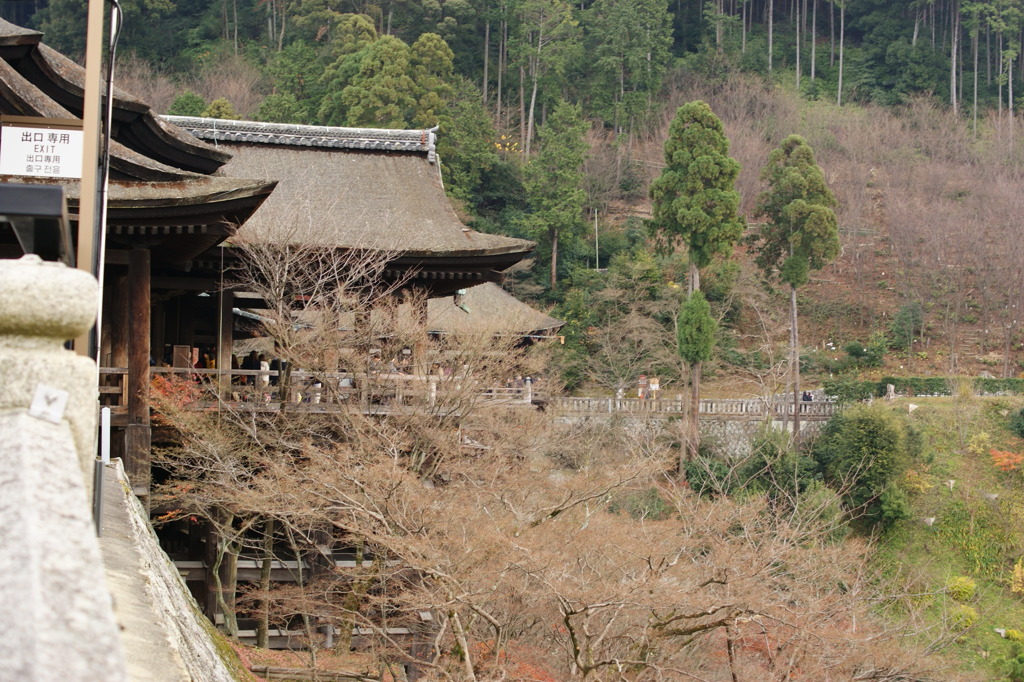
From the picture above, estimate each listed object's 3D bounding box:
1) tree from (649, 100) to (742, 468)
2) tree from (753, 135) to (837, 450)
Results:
[{"bbox_3d":[14.020,-4.130,113.000,7.040,28.510,6.830,1,-3,7],"label":"tree"},{"bbox_3d":[22.240,-3.880,116.000,6.610,24.630,6.410,1,-3,11],"label":"tree"}]

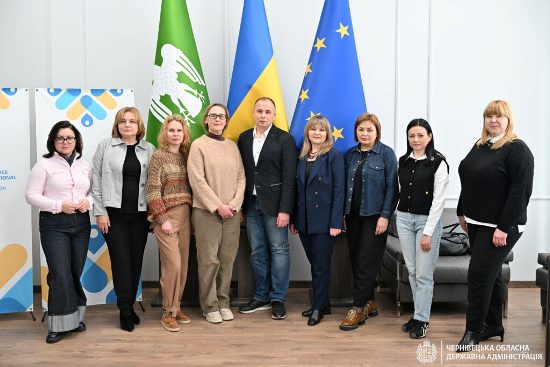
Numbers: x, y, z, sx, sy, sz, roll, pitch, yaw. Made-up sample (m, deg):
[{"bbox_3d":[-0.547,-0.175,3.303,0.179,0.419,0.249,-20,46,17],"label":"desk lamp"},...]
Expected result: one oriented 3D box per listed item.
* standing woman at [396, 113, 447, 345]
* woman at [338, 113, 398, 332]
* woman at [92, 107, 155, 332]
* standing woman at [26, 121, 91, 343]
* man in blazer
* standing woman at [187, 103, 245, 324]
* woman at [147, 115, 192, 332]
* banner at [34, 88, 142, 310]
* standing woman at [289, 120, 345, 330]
[{"bbox_3d":[1.104,0.328,4.236,0.410,1.607,0.320,2,4,30],"label":"standing woman"},{"bbox_3d":[0.754,0.285,4.465,0.440,1.666,0.360,2,4,28],"label":"woman"},{"bbox_3d":[-1.172,0.268,4.400,0.480,1.708,0.320,-1,4,-20],"label":"woman"},{"bbox_3d":[-1.583,0.342,4.157,0.470,1.589,0.350,-2,4,-28],"label":"standing woman"},{"bbox_3d":[-0.066,0.200,4.675,0.500,1.810,0.330,1,4,18],"label":"man in blazer"},{"bbox_3d":[-0.480,0.237,4.554,0.440,1.751,0.310,-1,4,-12],"label":"standing woman"},{"bbox_3d":[-0.826,0.294,4.427,0.410,1.652,0.340,-2,4,-25],"label":"woman"},{"bbox_3d":[-1.531,0.133,4.679,0.800,1.795,0.060,-1,4,-17],"label":"banner"},{"bbox_3d":[0.338,0.286,4.543,0.450,1.655,0.310,1,4,20],"label":"standing woman"}]

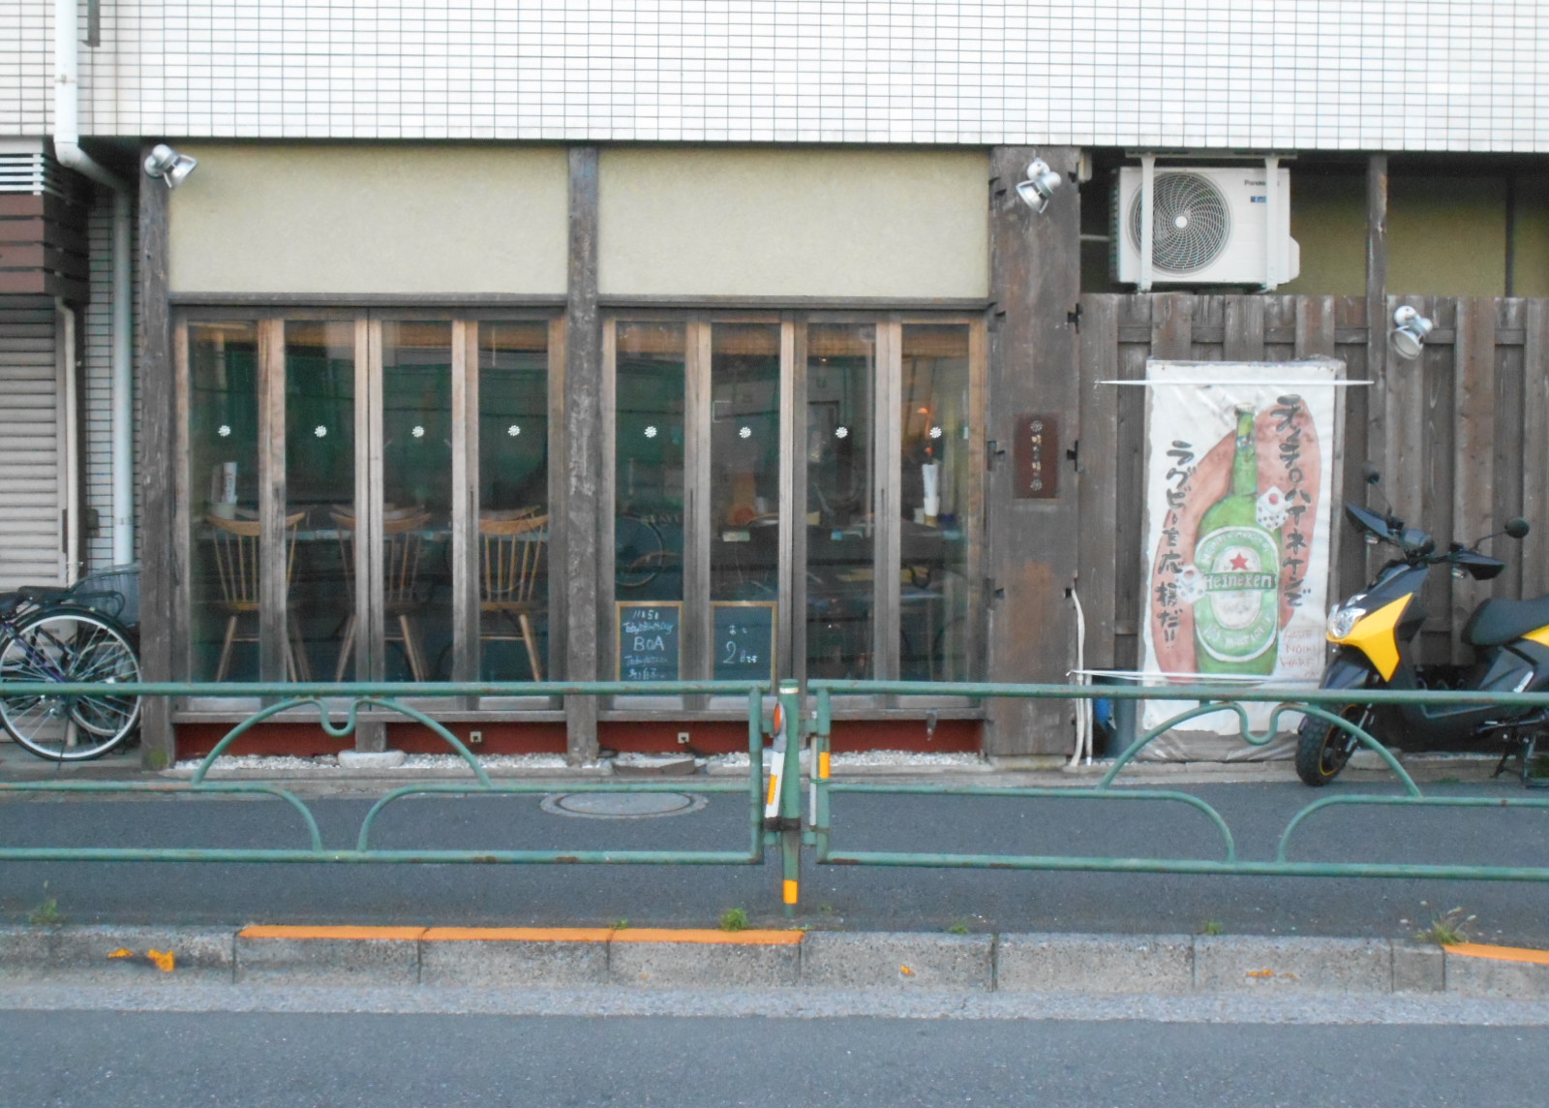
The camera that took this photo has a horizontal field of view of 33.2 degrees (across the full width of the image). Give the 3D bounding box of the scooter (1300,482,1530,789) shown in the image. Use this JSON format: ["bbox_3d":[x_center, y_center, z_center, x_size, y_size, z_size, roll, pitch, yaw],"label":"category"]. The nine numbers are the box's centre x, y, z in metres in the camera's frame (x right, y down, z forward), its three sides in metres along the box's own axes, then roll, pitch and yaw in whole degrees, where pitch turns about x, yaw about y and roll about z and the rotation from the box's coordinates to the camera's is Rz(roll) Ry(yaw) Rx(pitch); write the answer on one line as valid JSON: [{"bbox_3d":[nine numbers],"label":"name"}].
[{"bbox_3d":[3.090,0.377,11.394,1.820,1.240,0.720,-1,3,-16],"label":"scooter"}]

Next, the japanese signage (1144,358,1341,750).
[{"bbox_3d":[2.118,-0.017,11.760,0.928,1.711,0.030,0,3,-5],"label":"japanese signage"}]

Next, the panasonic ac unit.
[{"bbox_3d":[1.988,-1.504,12.089,0.832,0.557,0.300,0,3,-5],"label":"panasonic ac unit"}]

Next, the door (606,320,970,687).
[{"bbox_3d":[0.086,-0.193,11.641,1.696,1.760,0.060,0,3,-5],"label":"door"}]

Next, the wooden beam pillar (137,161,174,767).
[{"bbox_3d":[-2.702,-0.409,11.378,0.127,2.710,0.130,0,3,-5],"label":"wooden beam pillar"}]

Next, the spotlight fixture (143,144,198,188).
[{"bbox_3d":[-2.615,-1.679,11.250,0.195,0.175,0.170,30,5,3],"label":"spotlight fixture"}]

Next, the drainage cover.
[{"bbox_3d":[-0.626,1.059,10.821,0.695,0.030,0.695,0,5,-5],"label":"drainage cover"}]

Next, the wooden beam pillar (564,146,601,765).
[{"bbox_3d":[-0.848,-0.425,11.528,0.131,2.724,0.130,0,3,-5],"label":"wooden beam pillar"}]

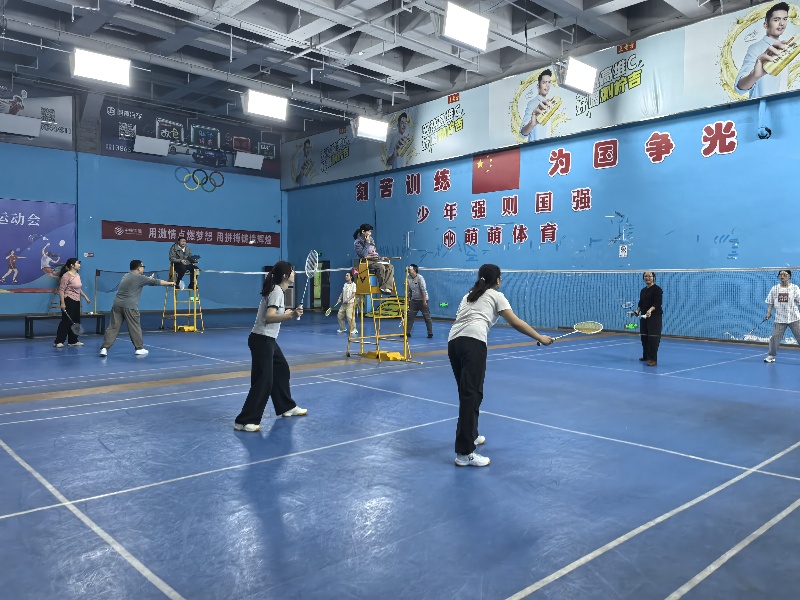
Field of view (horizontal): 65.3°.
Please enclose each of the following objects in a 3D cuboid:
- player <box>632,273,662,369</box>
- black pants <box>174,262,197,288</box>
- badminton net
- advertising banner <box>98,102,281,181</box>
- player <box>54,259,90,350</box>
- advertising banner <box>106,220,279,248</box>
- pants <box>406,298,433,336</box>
[{"bbox_3d":[4.161,0.268,10.490,0.470,1.570,0.400,2,3,43],"label":"player"},{"bbox_3d":[-5.443,-0.623,15.870,0.440,0.630,0.480,-1,3,-42],"label":"black pants"},{"bbox_3d":[2.322,-0.012,7.812,0.050,0.760,6.100,-1,3,-42],"label":"badminton net"},{"bbox_3d":[-8.159,-6.400,25.524,7.691,2.054,0.050,-1,3,-42],"label":"advertising banner"},{"bbox_3d":[-6.428,0.074,12.211,0.560,1.690,0.460,0,2,-5],"label":"player"},{"bbox_3d":[-8.203,-2.636,25.651,7.590,0.685,0.040,-1,3,-42],"label":"advertising banner"},{"bbox_3d":[0.466,0.419,14.926,0.420,0.880,0.520,-1,3,-42],"label":"pants"}]

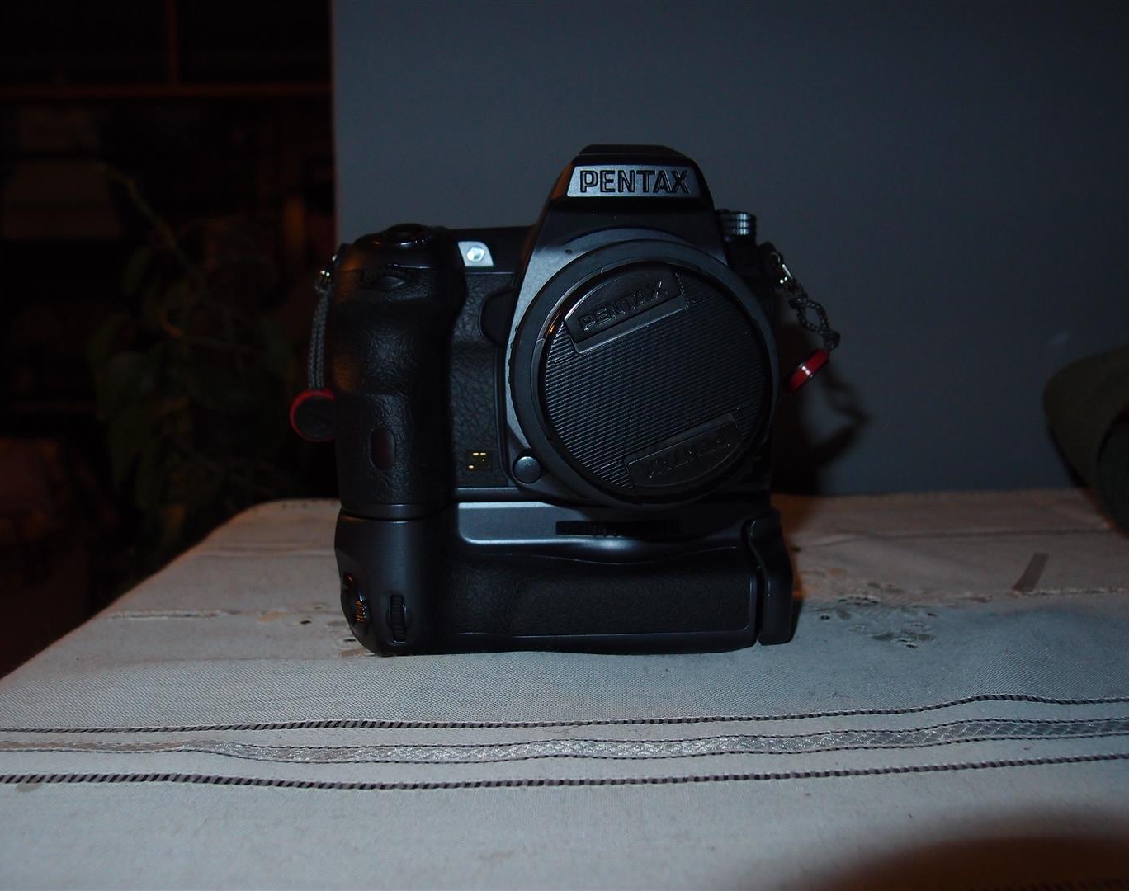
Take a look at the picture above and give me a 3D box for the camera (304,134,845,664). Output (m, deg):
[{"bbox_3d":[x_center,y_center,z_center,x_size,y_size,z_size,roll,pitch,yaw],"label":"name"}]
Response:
[{"bbox_3d":[0.001,-0.015,0.263,0.142,0.139,0.105,-1,8,-3],"label":"camera"}]

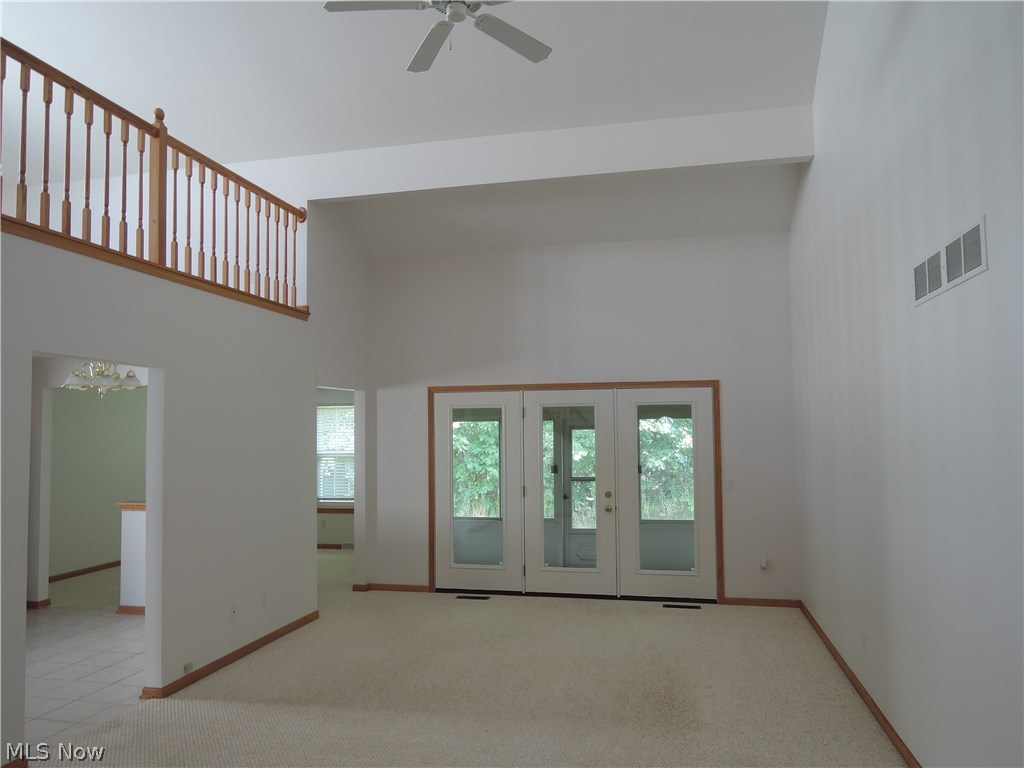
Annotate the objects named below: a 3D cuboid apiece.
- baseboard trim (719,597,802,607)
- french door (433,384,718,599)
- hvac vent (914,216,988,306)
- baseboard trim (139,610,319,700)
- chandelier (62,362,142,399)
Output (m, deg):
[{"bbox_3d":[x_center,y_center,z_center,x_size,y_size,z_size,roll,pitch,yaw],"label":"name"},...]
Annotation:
[{"bbox_3d":[2.327,2.051,6.668,0.717,0.068,0.018,-1,-4,13],"label":"baseboard trim"},{"bbox_3d":[0.574,1.066,7.159,2.873,2.057,0.100,-1,-4,13],"label":"french door"},{"bbox_3d":[1.772,-0.480,2.899,0.020,0.203,0.810,-1,-4,13],"label":"hvac vent"},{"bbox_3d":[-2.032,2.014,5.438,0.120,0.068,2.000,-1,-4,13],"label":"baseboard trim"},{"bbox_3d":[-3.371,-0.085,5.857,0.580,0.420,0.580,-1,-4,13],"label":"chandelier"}]

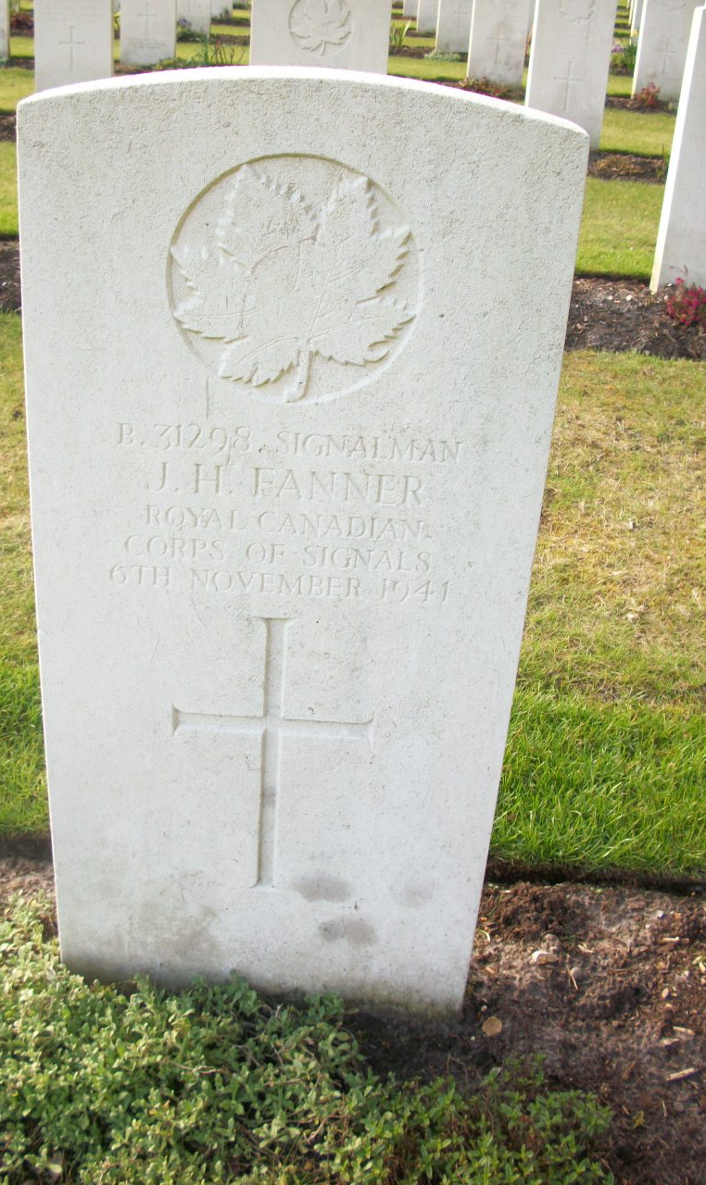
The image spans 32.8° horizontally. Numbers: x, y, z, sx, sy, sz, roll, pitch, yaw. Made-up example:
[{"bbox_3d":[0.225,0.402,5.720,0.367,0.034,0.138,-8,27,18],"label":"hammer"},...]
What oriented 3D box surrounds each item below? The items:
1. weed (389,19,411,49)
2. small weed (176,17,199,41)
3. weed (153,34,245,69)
[{"bbox_3d":[0.423,-5.142,11.051,0.240,0.270,0.220,4,27,0],"label":"weed"},{"bbox_3d":[-1.474,-5.039,10.685,0.240,0.200,0.220,4,27,0],"label":"small weed"},{"bbox_3d":[-1.055,-3.706,8.246,0.580,0.240,0.340,4,27,0],"label":"weed"}]

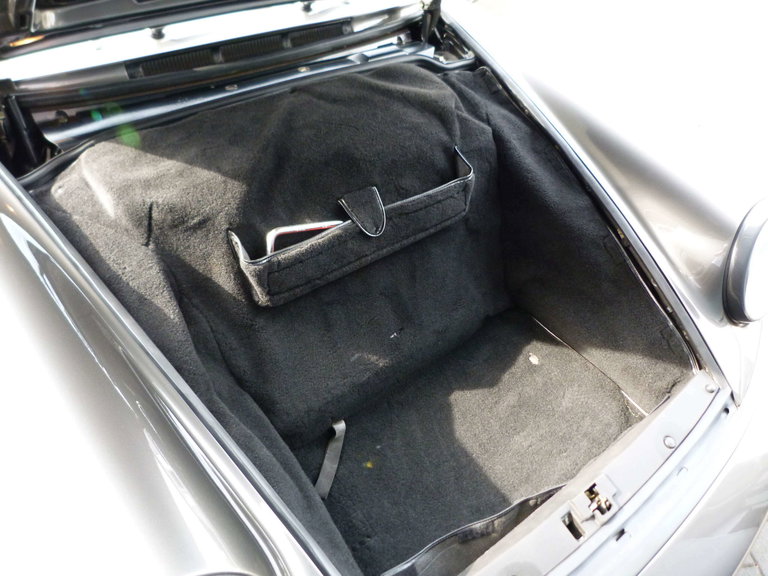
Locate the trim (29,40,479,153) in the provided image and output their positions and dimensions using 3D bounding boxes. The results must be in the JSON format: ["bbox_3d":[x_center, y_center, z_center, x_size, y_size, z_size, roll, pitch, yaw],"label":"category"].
[{"bbox_3d":[-0.215,-0.433,1.195,0.949,0.036,0.051,-24,53,-25],"label":"trim"}]

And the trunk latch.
[{"bbox_3d":[0.296,0.314,0.793,0.076,0.025,0.046,-24,73,-25],"label":"trunk latch"}]

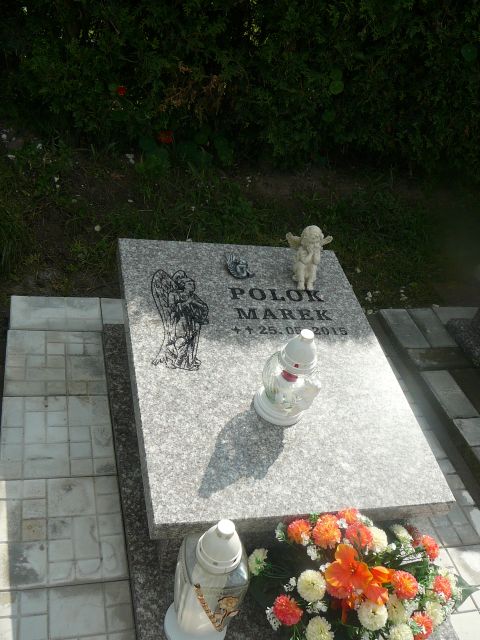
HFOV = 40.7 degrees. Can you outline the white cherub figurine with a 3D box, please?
[{"bbox_3d":[0.179,-0.174,1.710,0.115,0.155,0.085,1,44,-18],"label":"white cherub figurine"}]

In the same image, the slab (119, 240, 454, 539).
[{"bbox_3d":[0.057,0.097,1.531,0.622,0.048,0.821,1,44,-18],"label":"slab"}]

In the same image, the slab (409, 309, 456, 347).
[{"bbox_3d":[0.636,0.045,2.178,0.103,0.050,0.203,3,37,-17],"label":"slab"}]

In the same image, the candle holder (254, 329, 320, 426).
[{"bbox_3d":[0.113,0.107,1.341,0.115,0.213,0.120,10,42,-9],"label":"candle holder"}]

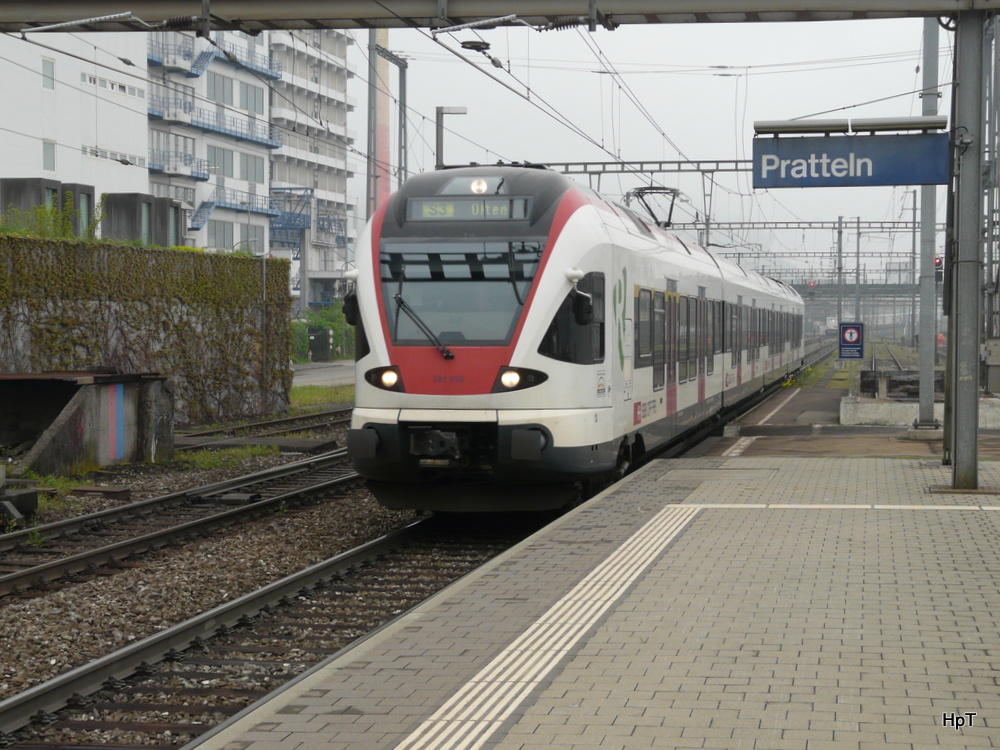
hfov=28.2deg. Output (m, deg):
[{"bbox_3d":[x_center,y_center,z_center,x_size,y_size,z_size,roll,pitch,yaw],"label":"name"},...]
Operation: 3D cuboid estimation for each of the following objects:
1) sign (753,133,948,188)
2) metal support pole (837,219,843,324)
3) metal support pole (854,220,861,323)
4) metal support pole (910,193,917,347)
[{"bbox_3d":[3.807,-2.330,21.683,2.094,0.553,0.100,1,2,14],"label":"sign"},{"bbox_3d":[16.370,-4.146,95.907,0.200,6.995,0.200,0,2,11],"label":"metal support pole"},{"bbox_3d":[39.834,-10.521,221.811,0.270,14.142,0.270,0,2,11],"label":"metal support pole"},{"bbox_3d":[37.295,-9.658,179.811,0.250,14.174,0.250,0,2,11],"label":"metal support pole"}]

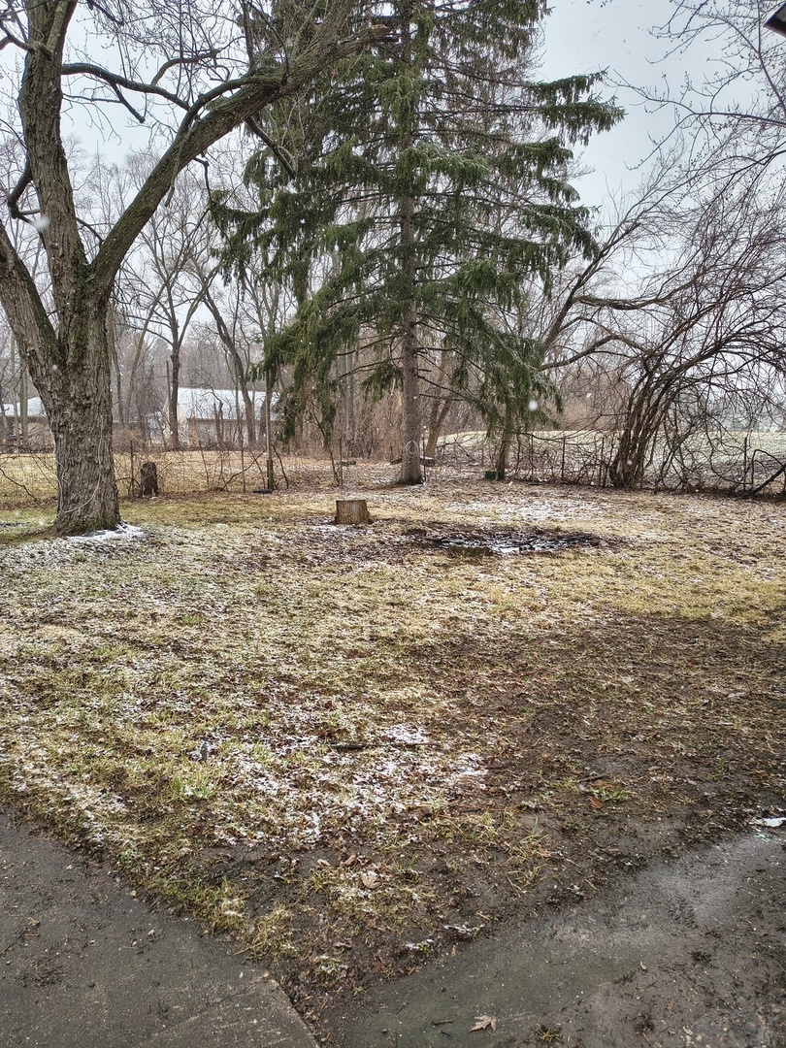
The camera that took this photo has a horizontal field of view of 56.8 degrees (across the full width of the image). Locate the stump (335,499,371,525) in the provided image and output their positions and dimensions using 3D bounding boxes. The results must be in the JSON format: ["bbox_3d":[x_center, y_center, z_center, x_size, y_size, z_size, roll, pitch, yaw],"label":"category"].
[{"bbox_3d":[-0.648,-0.220,11.931,0.560,0.370,0.540,0,8,0],"label":"stump"}]

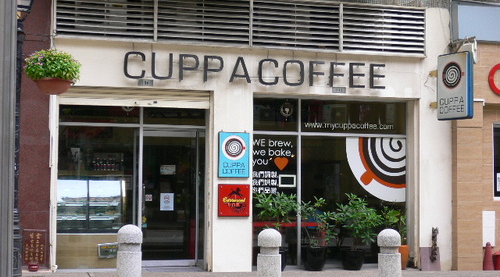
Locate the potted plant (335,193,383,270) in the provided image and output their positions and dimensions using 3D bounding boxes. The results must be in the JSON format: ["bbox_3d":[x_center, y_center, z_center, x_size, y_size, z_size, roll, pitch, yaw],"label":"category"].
[{"bbox_3d":[1.737,1.489,14.082,0.770,1.217,0.700,1,-4,-16],"label":"potted plant"}]

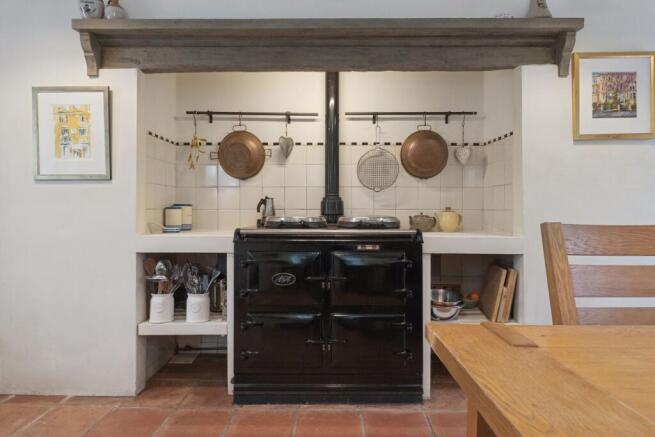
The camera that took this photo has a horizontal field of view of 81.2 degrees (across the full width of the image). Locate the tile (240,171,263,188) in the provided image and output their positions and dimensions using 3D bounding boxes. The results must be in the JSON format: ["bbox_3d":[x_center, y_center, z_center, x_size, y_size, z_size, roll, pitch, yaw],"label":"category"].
[{"bbox_3d":[-0.523,-0.292,2.630,0.154,0.150,0.010,0,1,0],"label":"tile"}]

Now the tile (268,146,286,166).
[{"bbox_3d":[-0.368,-0.434,2.630,0.152,0.132,0.010,0,1,0],"label":"tile"}]

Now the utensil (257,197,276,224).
[{"bbox_3d":[-0.387,-0.044,2.430,0.125,0.190,0.095,0,1,0],"label":"utensil"}]

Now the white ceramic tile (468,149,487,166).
[{"bbox_3d":[0.997,-0.430,2.605,0.146,0.132,0.010,0,1,0],"label":"white ceramic tile"}]

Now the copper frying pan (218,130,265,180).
[{"bbox_3d":[-0.569,-0.428,2.535,0.314,0.348,0.085,0,1,0],"label":"copper frying pan"}]

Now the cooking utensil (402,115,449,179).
[{"bbox_3d":[0.647,-0.470,2.530,0.316,0.415,0.090,0,3,0],"label":"cooking utensil"}]

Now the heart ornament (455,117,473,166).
[{"bbox_3d":[0.932,-0.528,2.620,0.118,0.340,0.035,0,1,0],"label":"heart ornament"}]

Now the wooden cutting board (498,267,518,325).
[{"bbox_3d":[1.013,0.433,2.240,0.045,0.290,0.240,11,0,7],"label":"wooden cutting board"}]

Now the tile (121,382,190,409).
[{"bbox_3d":[-0.912,0.963,2.080,0.305,0.020,0.305,0,1,0],"label":"tile"}]

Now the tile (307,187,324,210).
[{"bbox_3d":[-0.063,-0.135,2.605,0.151,0.153,0.010,0,1,0],"label":"tile"}]

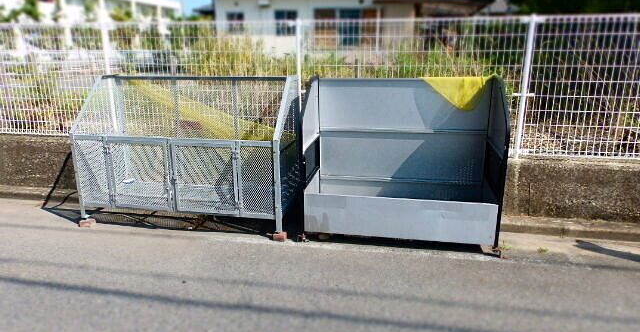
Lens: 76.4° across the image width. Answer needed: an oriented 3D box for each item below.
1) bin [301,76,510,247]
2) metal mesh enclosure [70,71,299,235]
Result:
[{"bbox_3d":[0.662,-0.083,3.383,1.508,1.237,0.638,2,15,9],"label":"bin"},{"bbox_3d":[-1.174,-0.175,3.704,1.837,1.237,0.688,3,15,10],"label":"metal mesh enclosure"}]

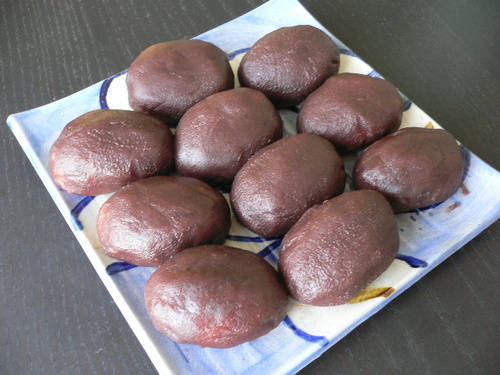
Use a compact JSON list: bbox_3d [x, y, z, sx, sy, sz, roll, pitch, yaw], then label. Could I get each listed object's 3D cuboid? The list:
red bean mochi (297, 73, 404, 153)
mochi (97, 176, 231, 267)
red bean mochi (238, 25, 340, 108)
[{"bbox_3d":[0.060,-0.045,0.298,0.066,0.033,0.049,-18,62,-11],"label":"red bean mochi"},{"bbox_3d":[-0.043,0.017,0.259,0.069,0.033,0.051,-2,60,-3],"label":"mochi"},{"bbox_3d":[0.025,-0.077,0.315,0.069,0.034,0.054,-32,65,-18],"label":"red bean mochi"}]

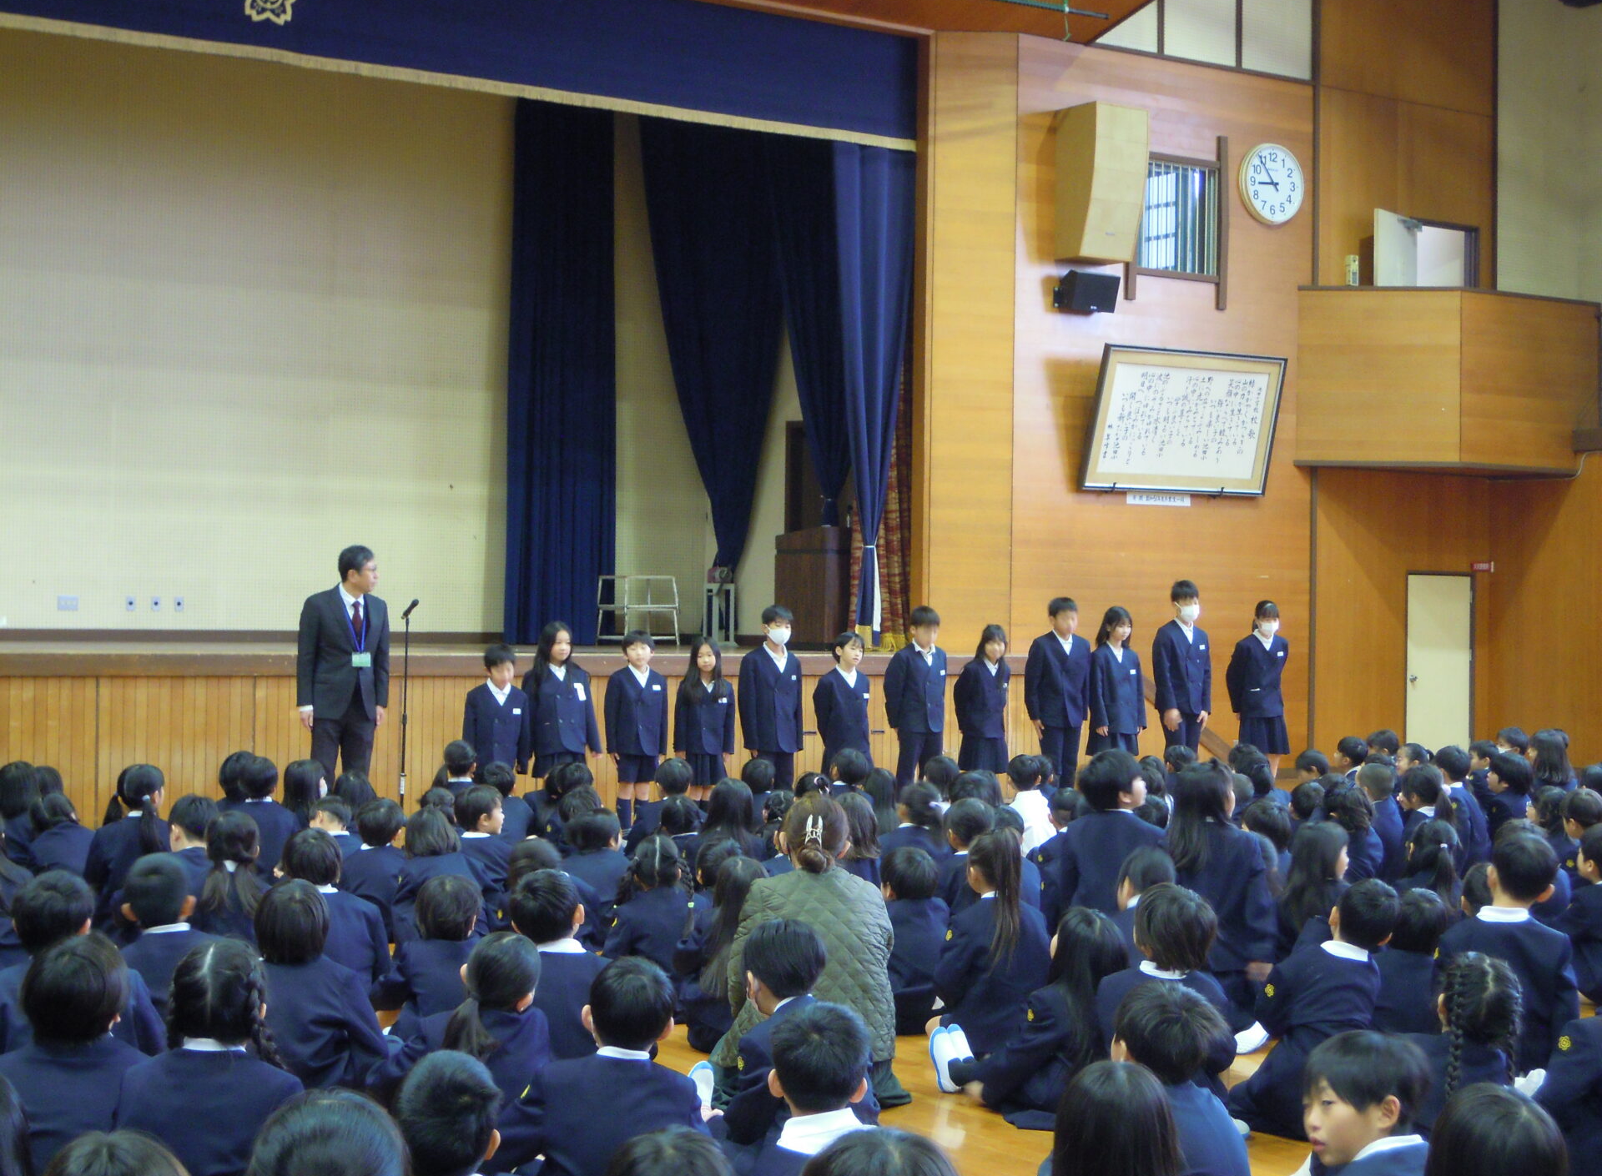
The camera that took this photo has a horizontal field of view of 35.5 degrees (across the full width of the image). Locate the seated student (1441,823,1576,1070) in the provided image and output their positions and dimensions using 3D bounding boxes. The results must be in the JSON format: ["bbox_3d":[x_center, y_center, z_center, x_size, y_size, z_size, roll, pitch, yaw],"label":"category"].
[{"bbox_3d":[2.018,1.052,7.150,0.410,0.710,0.500,1,-1,0],"label":"seated student"}]

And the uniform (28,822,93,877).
[{"bbox_3d":[-2.889,1.157,9.789,0.380,0.500,0.420,1,0,-10],"label":"uniform"}]

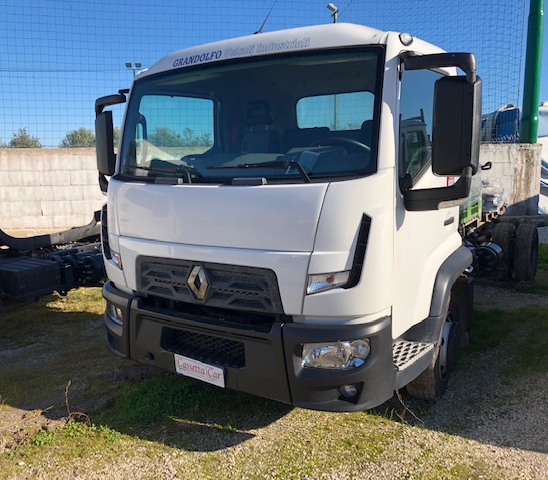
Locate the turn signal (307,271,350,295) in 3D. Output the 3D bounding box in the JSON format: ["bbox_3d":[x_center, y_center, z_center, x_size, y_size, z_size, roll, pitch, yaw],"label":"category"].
[{"bbox_3d":[0.283,0.219,2.666,0.223,0.140,0.093,2,9,20],"label":"turn signal"}]

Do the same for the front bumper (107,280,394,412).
[{"bbox_3d":[-0.329,0.606,3.258,2.083,0.502,0.446,4,11,32],"label":"front bumper"}]

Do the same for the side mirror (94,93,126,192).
[{"bbox_3d":[-1.191,-0.708,4.011,0.428,0.809,0.205,4,11,32],"label":"side mirror"}]

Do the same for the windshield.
[{"bbox_3d":[-0.312,-0.721,3.133,1.981,0.735,0.242,4,-5,32],"label":"windshield"}]

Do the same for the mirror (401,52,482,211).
[{"bbox_3d":[0.848,-0.561,2.720,0.428,0.809,0.205,4,11,32],"label":"mirror"}]

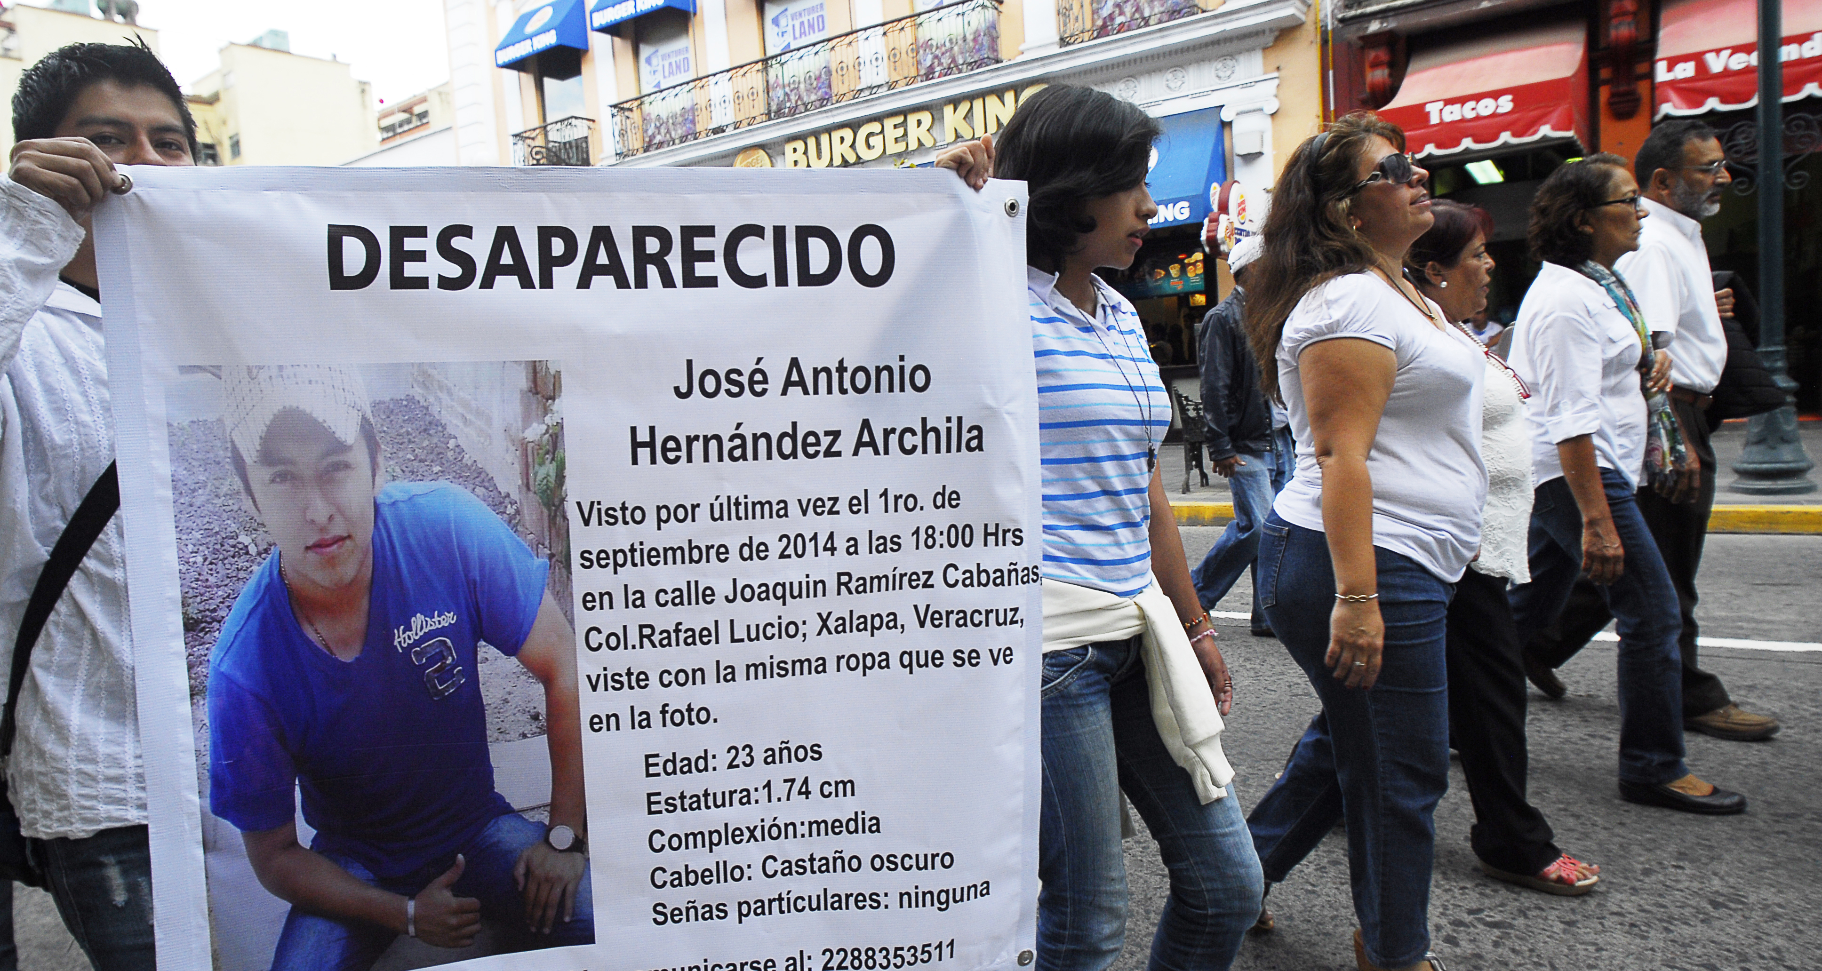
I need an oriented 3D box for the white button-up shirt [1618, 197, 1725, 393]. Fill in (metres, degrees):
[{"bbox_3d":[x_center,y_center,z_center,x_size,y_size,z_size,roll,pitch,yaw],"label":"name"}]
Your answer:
[{"bbox_3d":[2.185,-0.543,3.084,0.330,0.610,0.490,-1,7,32],"label":"white button-up shirt"}]

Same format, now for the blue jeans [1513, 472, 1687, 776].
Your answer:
[{"bbox_3d":[1.703,0.325,2.701,0.460,0.860,0.410,-1,7,32],"label":"blue jeans"}]

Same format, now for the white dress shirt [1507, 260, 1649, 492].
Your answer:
[{"bbox_3d":[1.658,-0.270,2.640,0.330,0.600,0.460,-1,7,32],"label":"white dress shirt"}]

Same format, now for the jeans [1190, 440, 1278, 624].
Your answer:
[{"bbox_3d":[1.405,0.157,4.447,0.560,0.900,0.420,-1,7,32],"label":"jeans"}]

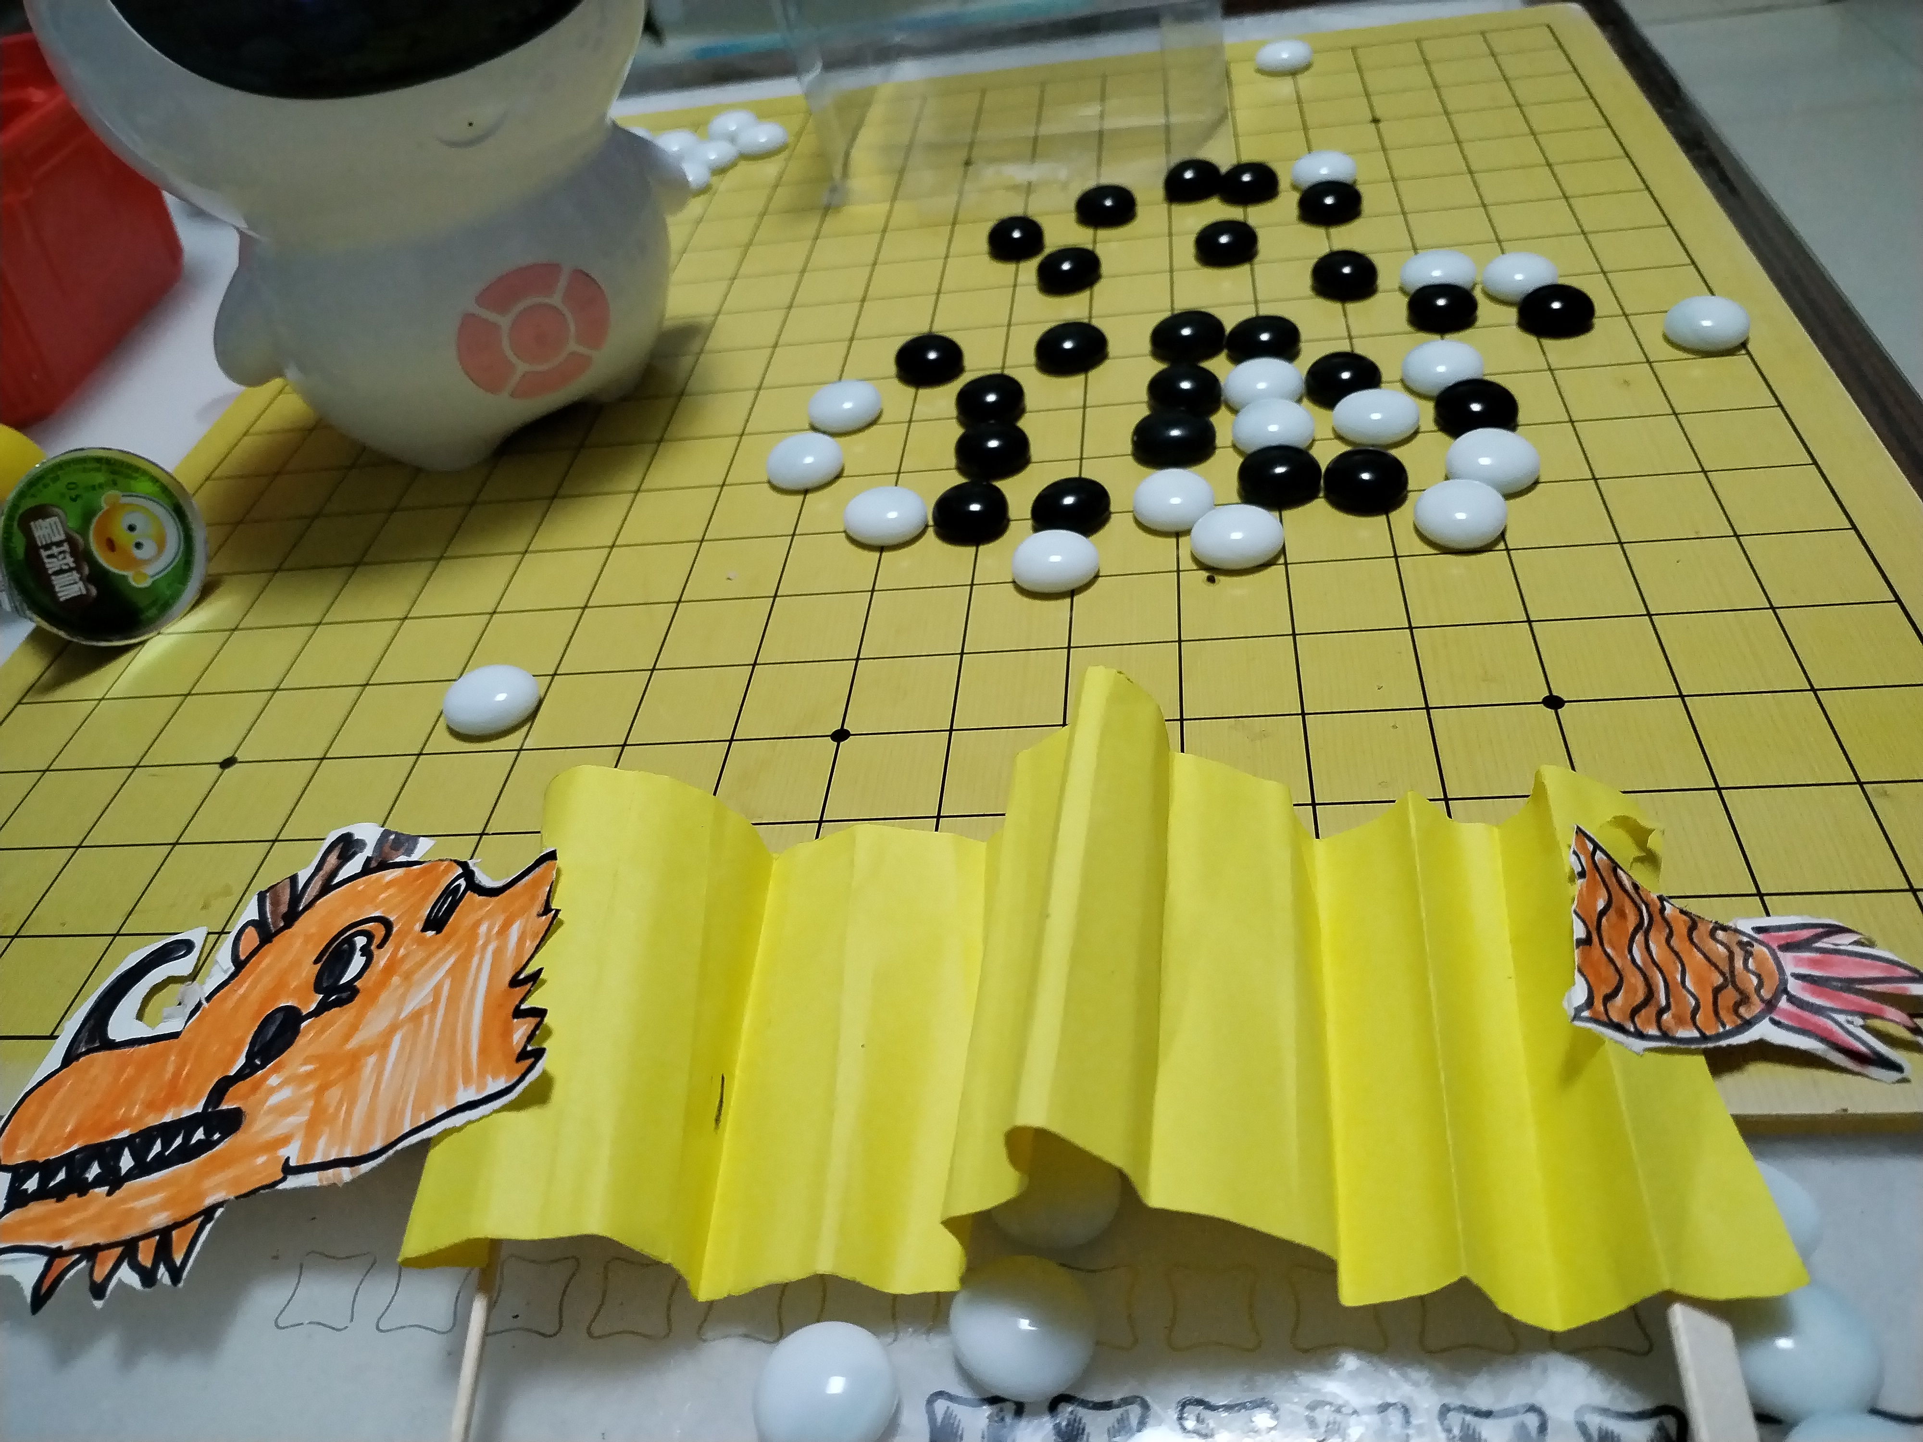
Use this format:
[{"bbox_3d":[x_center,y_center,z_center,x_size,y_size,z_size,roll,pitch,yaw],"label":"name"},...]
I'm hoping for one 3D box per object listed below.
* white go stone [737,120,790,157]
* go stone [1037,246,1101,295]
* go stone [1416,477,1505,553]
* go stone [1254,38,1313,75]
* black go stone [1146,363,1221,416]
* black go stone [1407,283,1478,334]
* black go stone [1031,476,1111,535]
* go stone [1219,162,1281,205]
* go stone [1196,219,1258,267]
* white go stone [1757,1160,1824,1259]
[{"bbox_3d":[-0.074,-0.217,0.539,0.020,0.010,0.020,-3,43,9],"label":"white go stone"},{"bbox_3d":[0.032,-0.133,0.425,0.019,0.010,0.019,-3,43,10],"label":"go stone"},{"bbox_3d":[0.108,-0.045,0.311,0.019,0.010,0.019,-3,43,10],"label":"go stone"},{"bbox_3d":[0.117,-0.242,0.525,0.020,0.009,0.020,-3,43,10],"label":"go stone"},{"bbox_3d":[0.057,-0.085,0.372,0.020,0.010,0.020,-3,43,10],"label":"black go stone"},{"bbox_3d":[0.126,-0.108,0.377,0.018,0.010,0.018,-3,43,10],"label":"black go stone"},{"bbox_3d":[0.025,-0.050,0.335,0.018,0.010,0.018,-3,43,10],"label":"black go stone"},{"bbox_3d":[0.091,-0.170,0.457,0.020,0.010,0.020,-3,43,10],"label":"go stone"},{"bbox_3d":[0.078,-0.141,0.422,0.019,0.010,0.019,-3,43,10],"label":"go stone"},{"bbox_3d":[0.105,0.068,0.195,0.020,0.010,0.020,-3,43,9],"label":"white go stone"}]

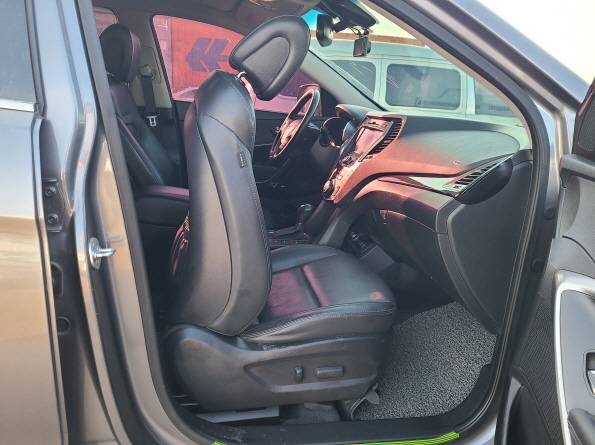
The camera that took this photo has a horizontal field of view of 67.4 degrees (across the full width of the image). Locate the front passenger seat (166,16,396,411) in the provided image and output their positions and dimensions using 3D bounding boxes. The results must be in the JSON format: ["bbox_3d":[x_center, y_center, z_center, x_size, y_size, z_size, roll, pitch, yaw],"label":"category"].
[{"bbox_3d":[-0.024,-0.059,1.294,0.670,1.000,0.530,2,11,-15],"label":"front passenger seat"}]

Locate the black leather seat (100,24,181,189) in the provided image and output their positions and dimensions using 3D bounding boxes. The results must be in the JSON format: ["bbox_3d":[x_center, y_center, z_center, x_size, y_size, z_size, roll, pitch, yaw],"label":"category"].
[{"bbox_3d":[-0.427,-0.247,1.933,0.880,1.050,0.530,2,11,-15],"label":"black leather seat"}]

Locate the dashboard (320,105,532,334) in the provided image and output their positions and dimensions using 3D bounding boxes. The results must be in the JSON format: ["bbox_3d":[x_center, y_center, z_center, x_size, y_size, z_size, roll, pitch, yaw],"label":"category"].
[{"bbox_3d":[0.344,-0.162,1.761,0.480,0.600,1.400,2,11,-15],"label":"dashboard"}]

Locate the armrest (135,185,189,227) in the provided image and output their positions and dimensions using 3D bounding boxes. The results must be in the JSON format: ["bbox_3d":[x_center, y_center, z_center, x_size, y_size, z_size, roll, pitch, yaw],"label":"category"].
[{"bbox_3d":[-0.390,-0.060,1.587,0.360,0.130,0.200,2,11,-15],"label":"armrest"}]

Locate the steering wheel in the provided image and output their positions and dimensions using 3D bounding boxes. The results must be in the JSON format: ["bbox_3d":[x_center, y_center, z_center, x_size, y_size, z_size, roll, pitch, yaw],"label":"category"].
[{"bbox_3d":[0.001,-0.438,2.006,0.100,0.380,0.380,30,3,-19],"label":"steering wheel"}]

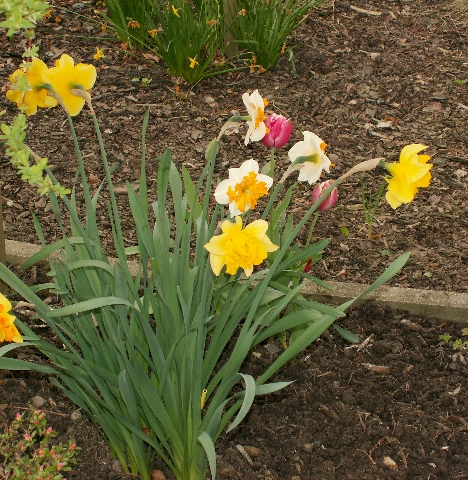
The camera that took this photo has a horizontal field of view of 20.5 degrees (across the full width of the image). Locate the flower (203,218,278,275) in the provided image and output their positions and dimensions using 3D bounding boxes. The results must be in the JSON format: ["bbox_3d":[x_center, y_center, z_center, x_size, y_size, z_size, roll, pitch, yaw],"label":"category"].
[{"bbox_3d":[0.009,0.008,1.610,0.090,0.076,0.048,-3,23,-8],"label":"flower"}]

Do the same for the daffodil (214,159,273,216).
[{"bbox_3d":[0.012,-0.068,1.670,0.076,0.074,0.042,-4,20,-11],"label":"daffodil"}]

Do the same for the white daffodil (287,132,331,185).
[{"bbox_3d":[0.098,-0.109,1.710,0.042,0.070,0.066,-20,28,-37],"label":"white daffodil"}]

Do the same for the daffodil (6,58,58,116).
[{"bbox_3d":[-0.269,-0.203,1.720,0.070,0.076,0.050,-13,21,-32],"label":"daffodil"}]

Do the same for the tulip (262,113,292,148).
[{"bbox_3d":[0.067,-0.168,1.980,0.047,0.056,0.047,0,20,0],"label":"tulip"}]

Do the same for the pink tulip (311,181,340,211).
[{"bbox_3d":[0.139,-0.068,1.980,0.045,0.050,0.045,0,20,0],"label":"pink tulip"}]

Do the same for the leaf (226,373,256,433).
[{"bbox_3d":[0.010,0.211,1.680,0.039,0.075,0.035,0,20,0],"label":"leaf"}]

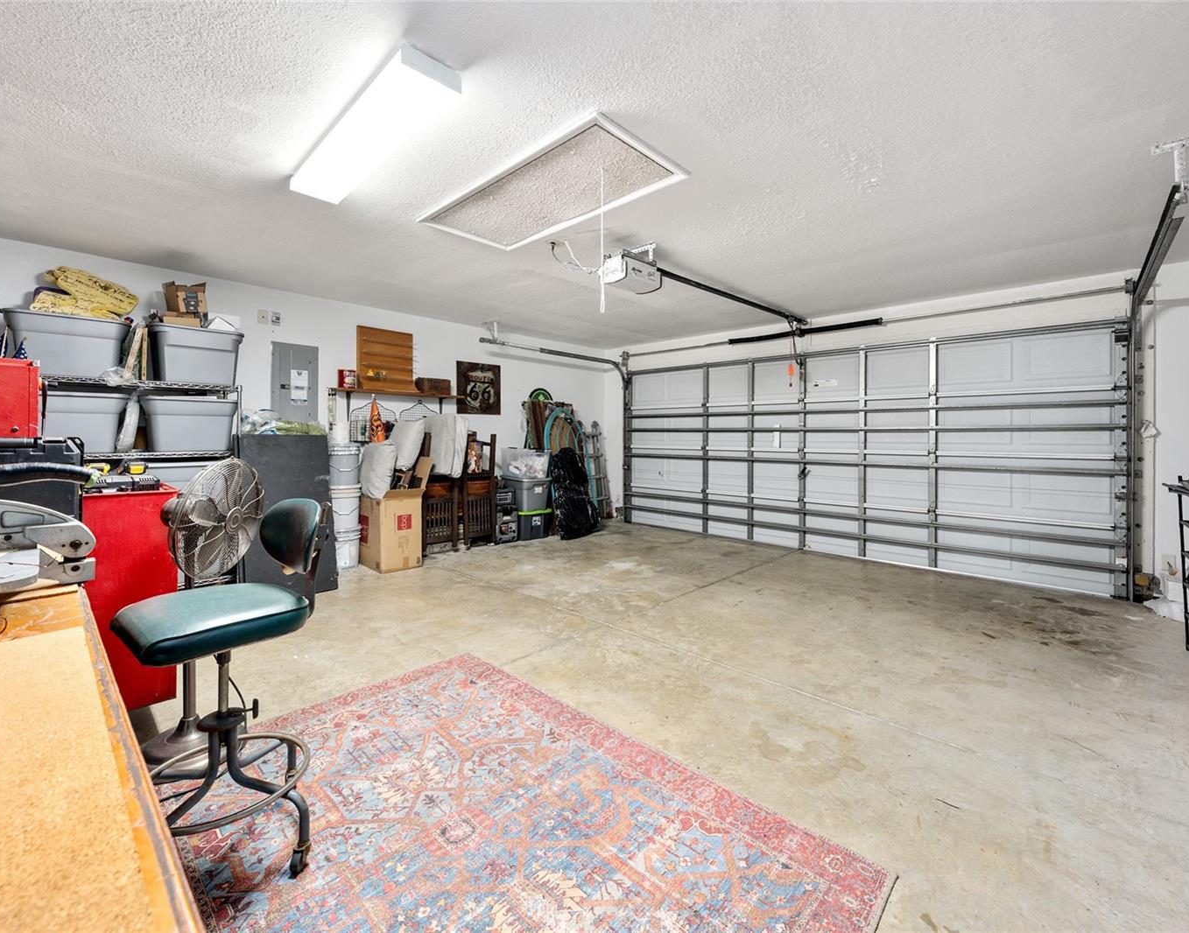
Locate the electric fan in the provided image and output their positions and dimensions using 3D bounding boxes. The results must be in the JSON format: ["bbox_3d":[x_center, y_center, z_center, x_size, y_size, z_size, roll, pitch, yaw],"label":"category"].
[{"bbox_3d":[-1.569,0.516,1.965,0.400,1.120,0.480,0,2,-3],"label":"electric fan"}]

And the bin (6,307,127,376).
[{"bbox_3d":[-3.342,-0.744,3.235,0.520,0.360,0.530,3,4,44],"label":"bin"}]

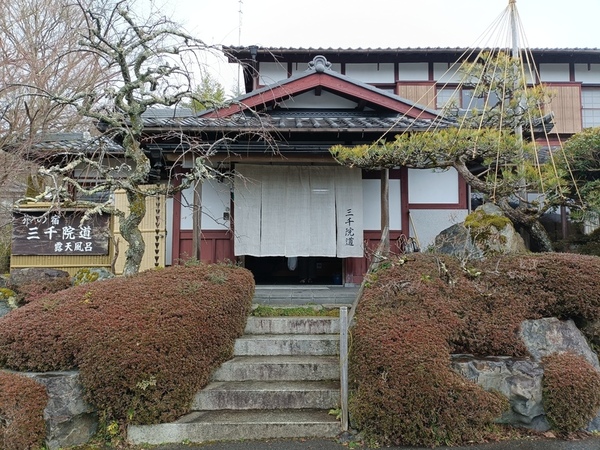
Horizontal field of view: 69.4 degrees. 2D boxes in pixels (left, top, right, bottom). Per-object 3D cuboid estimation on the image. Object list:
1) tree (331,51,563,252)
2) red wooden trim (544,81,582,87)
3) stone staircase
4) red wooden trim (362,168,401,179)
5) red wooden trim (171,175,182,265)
[{"bbox_3d":[1.934,-0.909,5.864,3.030,2.982,2.100,0,-3,0],"label":"tree"},{"bbox_3d":[7.024,-3.771,11.654,1.065,0.150,0.120,0,-3,0],"label":"red wooden trim"},{"bbox_3d":[-0.485,1.373,4.191,1.790,0.775,1.410,0,-3,0],"label":"stone staircase"},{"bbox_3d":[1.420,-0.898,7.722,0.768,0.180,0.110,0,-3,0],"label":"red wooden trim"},{"bbox_3d":[-2.160,-0.003,7.679,0.150,1.813,0.130,0,-3,0],"label":"red wooden trim"}]

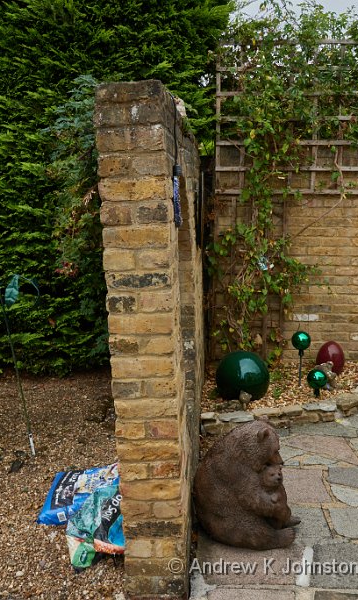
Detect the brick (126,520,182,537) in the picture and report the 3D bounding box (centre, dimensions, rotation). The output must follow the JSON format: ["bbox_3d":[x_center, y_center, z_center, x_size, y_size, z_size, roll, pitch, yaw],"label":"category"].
[{"bbox_3d":[-0.089,0.807,2.368,0.210,0.067,0.105,-2,12,2],"label":"brick"}]

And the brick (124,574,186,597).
[{"bbox_3d":[-0.083,1.031,2.417,0.215,0.067,0.105,-2,11,4],"label":"brick"}]

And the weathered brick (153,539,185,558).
[{"bbox_3d":[-0.035,0.873,2.418,0.106,0.067,0.180,-2,12,2],"label":"weathered brick"}]

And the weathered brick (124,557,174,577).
[{"bbox_3d":[-0.090,0.957,2.403,0.205,0.067,0.105,-2,11,4],"label":"weathered brick"}]

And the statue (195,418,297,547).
[{"bbox_3d":[0.318,0.787,2.964,0.490,0.500,0.380,1,12,6],"label":"statue"}]

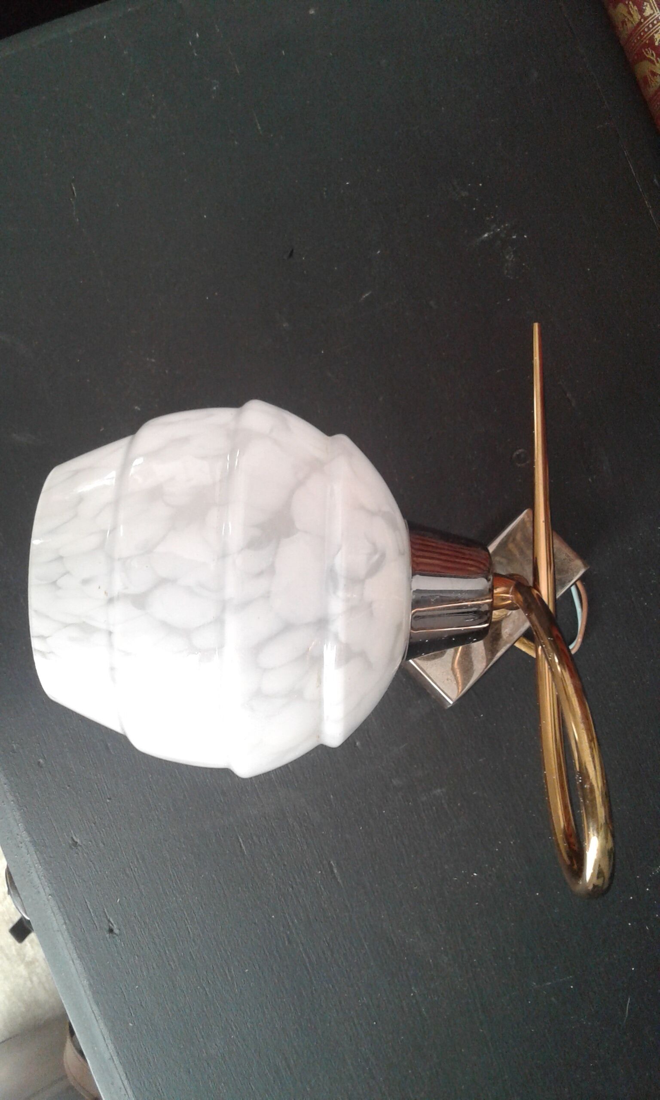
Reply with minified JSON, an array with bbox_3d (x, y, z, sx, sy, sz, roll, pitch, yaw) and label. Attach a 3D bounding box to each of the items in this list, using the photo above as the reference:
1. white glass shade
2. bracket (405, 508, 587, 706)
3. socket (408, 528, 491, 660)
[{"bbox_3d":[-0.034,0.013,0.317,0.118,0.127,0.127,2,87,-2],"label":"white glass shade"},{"bbox_3d":[0.065,0.022,0.378,0.080,0.012,0.036,-44,91,-5],"label":"bracket"},{"bbox_3d":[0.039,0.015,0.320,0.029,0.050,0.050,2,87,-2],"label":"socket"}]

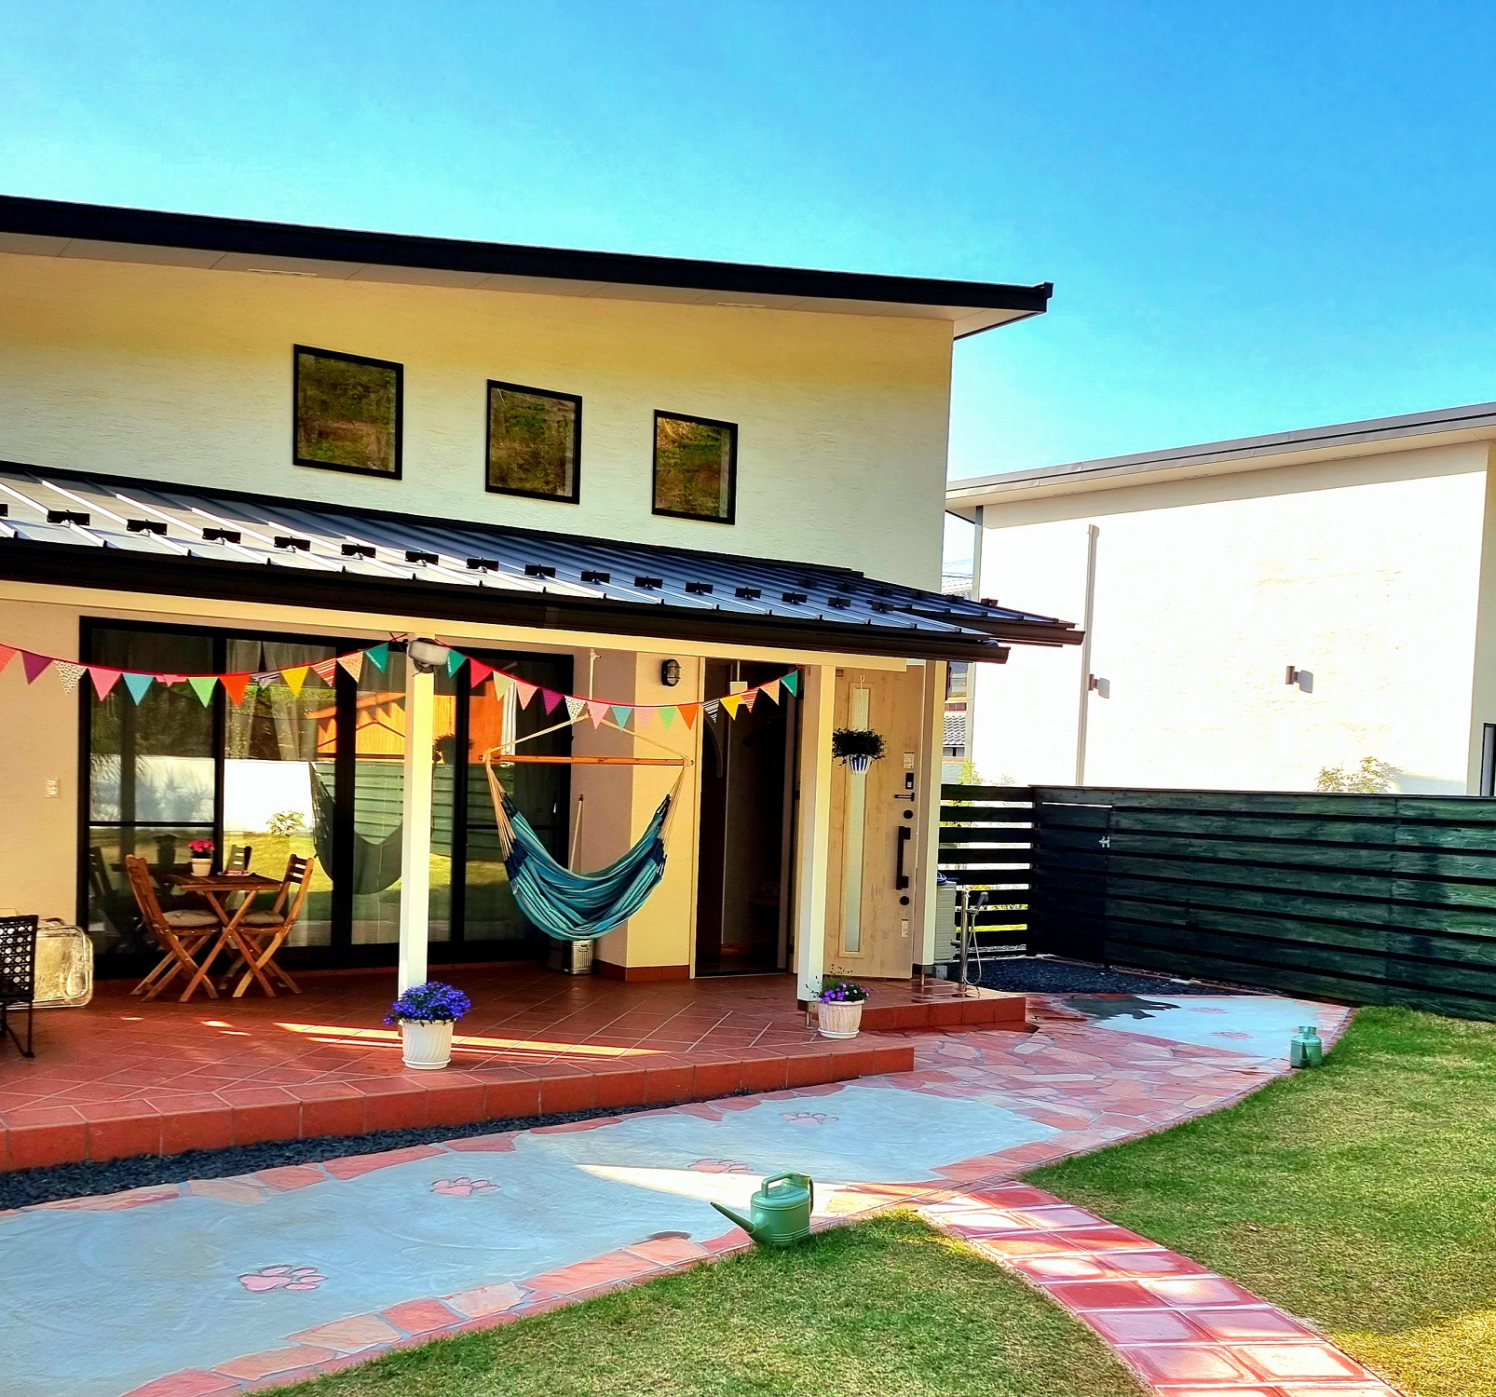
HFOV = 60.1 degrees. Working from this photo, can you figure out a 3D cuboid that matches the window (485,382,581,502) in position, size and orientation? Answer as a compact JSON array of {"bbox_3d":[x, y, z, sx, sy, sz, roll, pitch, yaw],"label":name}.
[{"bbox_3d":[-1.704,-2.028,10.301,0.786,0.884,0.090,4,-4,-29],"label":"window"}]

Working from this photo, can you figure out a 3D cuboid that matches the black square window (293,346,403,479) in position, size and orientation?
[{"bbox_3d":[-2.965,-2.112,9.606,0.789,0.884,0.090,4,-4,-29],"label":"black square window"}]

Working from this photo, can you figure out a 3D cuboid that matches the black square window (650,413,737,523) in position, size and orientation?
[{"bbox_3d":[-0.450,-1.952,10.992,0.790,0.883,0.090,4,-4,-29],"label":"black square window"}]

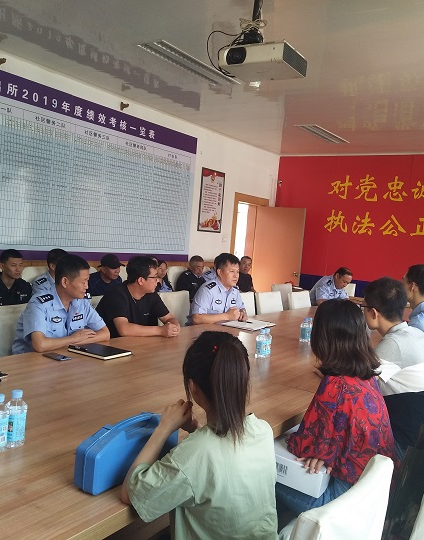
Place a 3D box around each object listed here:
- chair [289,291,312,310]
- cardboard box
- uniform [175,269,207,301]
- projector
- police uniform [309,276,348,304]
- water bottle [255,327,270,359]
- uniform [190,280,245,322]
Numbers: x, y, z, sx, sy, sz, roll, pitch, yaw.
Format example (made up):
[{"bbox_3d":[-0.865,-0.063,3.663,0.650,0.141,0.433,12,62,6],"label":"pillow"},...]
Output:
[{"bbox_3d":[1.117,0.718,5.881,0.550,0.910,0.460,7,4,33],"label":"chair"},{"bbox_3d":[0.340,0.667,1.926,0.280,0.098,0.340,7,4,33],"label":"cardboard box"},{"bbox_3d":[-0.235,0.269,6.323,0.340,0.580,0.480,7,4,38],"label":"uniform"},{"bbox_3d":[0.280,-1.100,2.884,0.364,0.094,0.290,7,4,33],"label":"projector"},{"bbox_3d":[1.405,0.349,6.753,0.400,0.530,0.480,8,5,41],"label":"police uniform"},{"bbox_3d":[0.293,0.417,3.113,0.066,0.168,0.066,5,3,0],"label":"water bottle"},{"bbox_3d":[0.018,0.340,4.296,0.350,0.540,0.480,7,4,31],"label":"uniform"}]

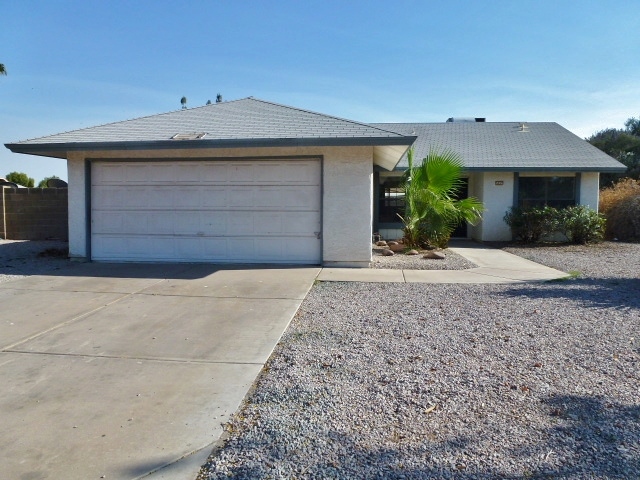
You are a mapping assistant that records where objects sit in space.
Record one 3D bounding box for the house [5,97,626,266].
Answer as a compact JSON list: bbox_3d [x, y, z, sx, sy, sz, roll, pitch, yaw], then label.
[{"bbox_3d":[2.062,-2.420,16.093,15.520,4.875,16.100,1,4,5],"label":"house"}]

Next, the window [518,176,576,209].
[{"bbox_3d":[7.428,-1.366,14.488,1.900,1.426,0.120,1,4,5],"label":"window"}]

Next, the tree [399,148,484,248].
[{"bbox_3d":[3.710,-1.316,13.472,2.500,3.050,2.350,1,4,5],"label":"tree"}]

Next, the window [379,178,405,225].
[{"bbox_3d":[2.490,-1.333,14.953,1.007,1.547,0.120,1,4,5],"label":"window"}]

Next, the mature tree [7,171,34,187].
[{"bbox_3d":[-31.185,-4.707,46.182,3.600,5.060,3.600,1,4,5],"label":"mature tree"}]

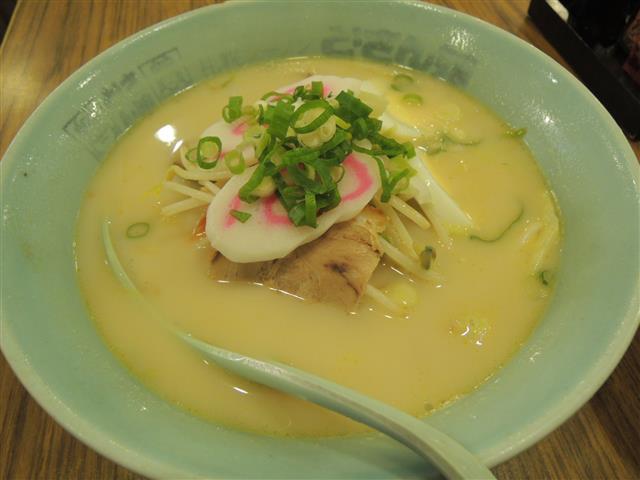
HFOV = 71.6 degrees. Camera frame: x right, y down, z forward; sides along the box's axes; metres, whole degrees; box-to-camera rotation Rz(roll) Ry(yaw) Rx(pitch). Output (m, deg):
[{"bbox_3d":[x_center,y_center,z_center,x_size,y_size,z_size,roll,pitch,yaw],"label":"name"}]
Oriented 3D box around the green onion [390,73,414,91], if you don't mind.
[{"bbox_3d":[0.041,-0.078,0.220,0.011,0.004,0.010,4,55,4],"label":"green onion"}]

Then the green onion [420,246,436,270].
[{"bbox_3d":[0.039,0.007,0.158,0.005,0.005,0.009,14,57,11],"label":"green onion"}]

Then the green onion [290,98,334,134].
[{"bbox_3d":[-0.003,-0.046,0.166,0.018,0.005,0.011,-22,78,-5],"label":"green onion"}]

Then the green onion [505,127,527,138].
[{"bbox_3d":[0.086,-0.047,0.194,0.009,0.004,0.005,16,57,12],"label":"green onion"}]

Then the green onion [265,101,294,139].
[{"bbox_3d":[-0.015,-0.046,0.169,0.011,0.005,0.015,12,80,0],"label":"green onion"}]

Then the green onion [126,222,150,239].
[{"bbox_3d":[-0.070,-0.004,0.170,0.009,0.003,0.007,-24,58,-14],"label":"green onion"}]

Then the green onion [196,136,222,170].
[{"bbox_3d":[-0.044,-0.034,0.176,0.010,0.004,0.013,-6,84,-9],"label":"green onion"}]

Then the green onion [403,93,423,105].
[{"bbox_3d":[0.044,-0.067,0.212,0.009,0.004,0.007,5,55,5],"label":"green onion"}]

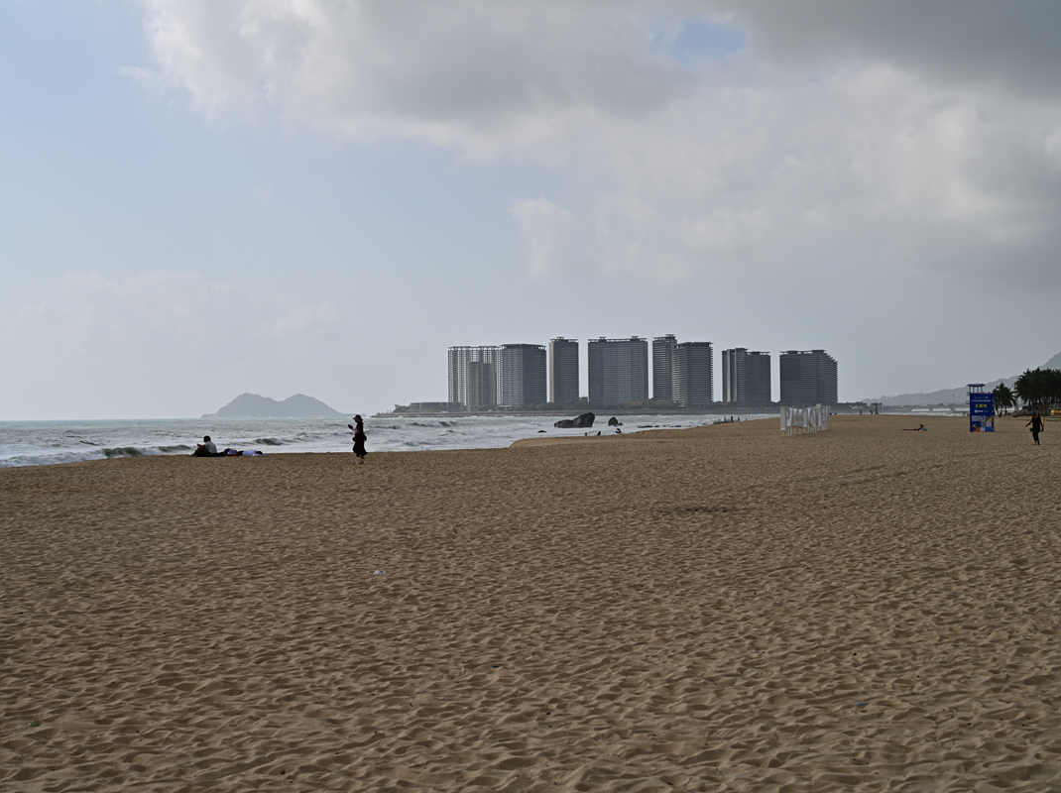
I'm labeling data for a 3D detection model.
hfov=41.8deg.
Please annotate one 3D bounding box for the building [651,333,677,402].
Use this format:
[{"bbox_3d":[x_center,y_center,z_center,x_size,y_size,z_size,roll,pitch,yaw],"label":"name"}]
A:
[{"bbox_3d":[200.246,-38.353,2065.000,17.000,107.683,40.000,0,-1,-42],"label":"building"}]

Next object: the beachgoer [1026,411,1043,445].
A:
[{"bbox_3d":[25.616,1.639,70.500,0.800,1.687,0.500,-1,-1,21],"label":"beachgoer"}]

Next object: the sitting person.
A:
[{"bbox_3d":[-13.147,2.022,56.000,1.050,0.844,0.520,-1,-1,10],"label":"sitting person"}]

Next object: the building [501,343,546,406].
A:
[{"bbox_3d":[-9.542,-28.992,2055.000,42.000,96.152,60.000,-1,-1,24],"label":"building"}]

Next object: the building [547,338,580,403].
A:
[{"bbox_3d":[51.247,-36.174,2110.000,40.000,107.015,22.000,0,-1,-20],"label":"building"}]

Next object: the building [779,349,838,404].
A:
[{"bbox_3d":[425.545,-28.016,2120.000,82.000,84.806,38.000,-1,-1,14],"label":"building"}]

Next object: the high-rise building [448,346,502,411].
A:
[{"bbox_3d":[-82.661,-27.181,2085.000,77.000,96.066,22.000,-1,-1,-10],"label":"high-rise building"}]

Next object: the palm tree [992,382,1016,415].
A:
[{"bbox_3d":[122.923,0.643,360.000,6.000,8.383,6.000,-1,-1,19],"label":"palm tree"}]

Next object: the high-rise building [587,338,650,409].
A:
[{"bbox_3d":[134.237,-36.260,2115.000,89.000,108.779,25.000,-1,-1,17],"label":"high-rise building"}]

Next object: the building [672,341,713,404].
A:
[{"bbox_3d":[233.486,-31.274,1990.000,38.000,93.821,52.000,0,-1,-18],"label":"building"}]

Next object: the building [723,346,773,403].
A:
[{"bbox_3d":[326.213,-28.740,2090.000,56.000,87.338,40.000,0,-1,-25],"label":"building"}]

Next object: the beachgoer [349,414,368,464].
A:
[{"bbox_3d":[-5.743,1.432,46.300,0.640,1.640,0.500,-1,-1,-6],"label":"beachgoer"}]

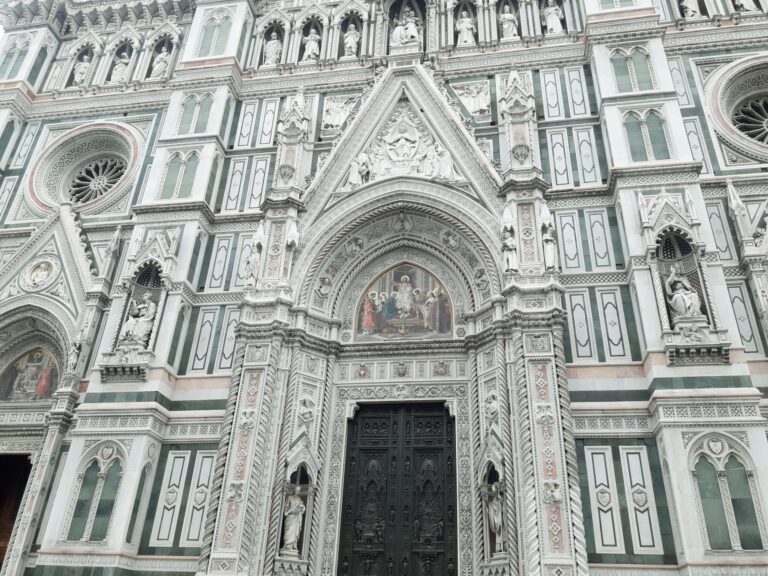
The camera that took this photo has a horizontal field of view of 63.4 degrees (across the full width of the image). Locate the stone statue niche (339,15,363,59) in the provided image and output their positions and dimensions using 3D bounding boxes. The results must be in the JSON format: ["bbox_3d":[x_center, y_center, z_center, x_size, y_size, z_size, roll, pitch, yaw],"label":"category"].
[{"bbox_3d":[-1.583,-12.376,30.755,1.200,3.150,0.800,-3,-30,10],"label":"stone statue niche"}]

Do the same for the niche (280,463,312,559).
[{"bbox_3d":[-2.999,7.264,20.581,0.880,2.900,0.650,21,-34,-29],"label":"niche"}]

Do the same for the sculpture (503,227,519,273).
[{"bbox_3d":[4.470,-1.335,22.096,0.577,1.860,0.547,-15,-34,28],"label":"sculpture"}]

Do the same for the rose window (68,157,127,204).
[{"bbox_3d":[-13.843,-5.055,30.322,3.100,3.100,0.400,-3,-30,10],"label":"rose window"}]

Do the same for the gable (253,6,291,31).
[{"bbox_3d":[-5.567,-13.699,31.900,1.850,1.500,0.400,-3,-30,10],"label":"gable"}]

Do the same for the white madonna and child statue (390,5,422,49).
[{"bbox_3d":[1.093,-12.468,29.786,1.412,2.785,0.995,-3,-30,10],"label":"white madonna and child statue"}]

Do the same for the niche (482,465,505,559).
[{"bbox_3d":[3.681,6.957,19.497,0.650,2.900,0.880,21,-34,-29],"label":"niche"}]

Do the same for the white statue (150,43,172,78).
[{"bbox_3d":[-11.583,-11.820,32.520,0.880,2.350,0.650,-3,-30,10],"label":"white statue"}]

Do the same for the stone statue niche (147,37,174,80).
[{"bbox_3d":[-11.510,-11.884,32.432,1.200,3.150,0.800,-3,-30,10],"label":"stone statue niche"}]

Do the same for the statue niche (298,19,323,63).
[{"bbox_3d":[-3.533,-12.280,31.085,1.200,3.150,0.800,-3,-30,10],"label":"statue niche"}]

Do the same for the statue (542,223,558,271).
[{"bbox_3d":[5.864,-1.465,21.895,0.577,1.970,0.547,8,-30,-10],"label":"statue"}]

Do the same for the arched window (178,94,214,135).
[{"bbox_3d":[-8.539,-7.892,28.336,1.412,2.407,0.348,-3,-30,10],"label":"arched window"}]

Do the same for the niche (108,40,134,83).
[{"bbox_3d":[-13.786,-11.797,32.987,1.174,3.133,0.846,-3,-30,10],"label":"niche"}]

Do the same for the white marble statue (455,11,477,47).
[{"bbox_3d":[3.899,-12.316,29.670,0.965,2.457,0.696,-3,-30,10],"label":"white marble statue"}]

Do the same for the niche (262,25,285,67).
[{"bbox_3d":[-5.486,-12.037,31.488,1.124,3.133,0.846,-3,-30,10],"label":"niche"}]

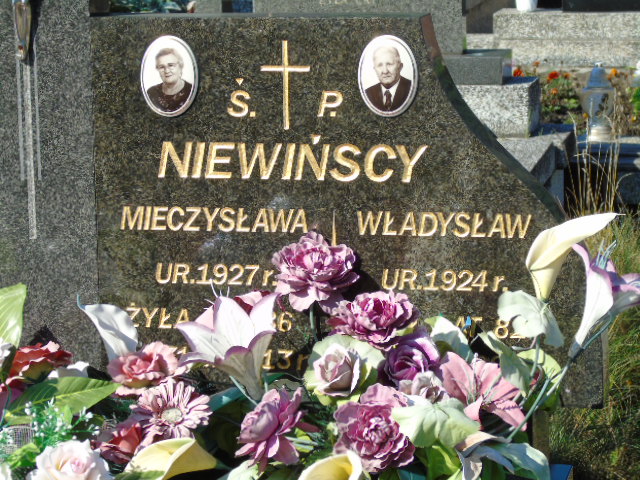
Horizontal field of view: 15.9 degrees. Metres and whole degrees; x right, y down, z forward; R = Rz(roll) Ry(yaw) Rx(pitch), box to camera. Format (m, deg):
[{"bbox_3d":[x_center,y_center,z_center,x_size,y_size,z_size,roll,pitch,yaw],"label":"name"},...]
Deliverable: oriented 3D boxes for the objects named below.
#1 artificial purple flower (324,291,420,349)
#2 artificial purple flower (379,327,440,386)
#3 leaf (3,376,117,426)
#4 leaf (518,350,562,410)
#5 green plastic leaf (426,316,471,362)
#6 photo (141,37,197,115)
[{"bbox_3d":[0.074,0.110,3.174,0.121,0.073,0.100,-2,13,0],"label":"artificial purple flower"},{"bbox_3d":[0.123,0.160,3.149,0.084,0.077,0.078,0,13,6],"label":"artificial purple flower"},{"bbox_3d":[-0.369,0.229,3.270,0.158,0.030,0.065,-16,46,-6],"label":"leaf"},{"bbox_3d":[0.314,0.200,3.260,0.064,0.085,0.035,-2,-11,-6],"label":"leaf"},{"bbox_3d":[0.184,0.143,3.292,0.062,0.068,0.035,2,-11,12],"label":"green plastic leaf"},{"bbox_3d":[-0.218,-0.238,3.315,0.088,0.120,0.012,2,9,15],"label":"photo"}]

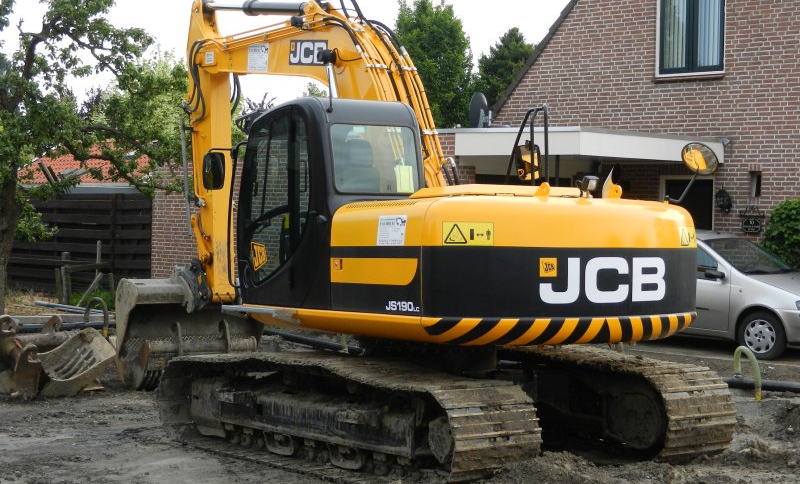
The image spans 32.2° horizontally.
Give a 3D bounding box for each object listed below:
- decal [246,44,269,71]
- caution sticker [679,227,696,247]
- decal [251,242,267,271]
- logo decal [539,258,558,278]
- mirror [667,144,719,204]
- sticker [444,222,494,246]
[{"bbox_3d":[-1.536,-1.984,14.975,0.010,0.297,0.425,1,-1,-35],"label":"decal"},{"bbox_3d":[2.448,-0.044,11.744,0.020,0.180,0.360,0,-1,30],"label":"caution sticker"},{"bbox_3d":[-1.312,0.135,12.898,0.010,0.265,0.310,1,-1,-35],"label":"decal"},{"bbox_3d":[1.149,0.200,10.725,0.153,0.143,0.010,1,-1,-23],"label":"logo decal"},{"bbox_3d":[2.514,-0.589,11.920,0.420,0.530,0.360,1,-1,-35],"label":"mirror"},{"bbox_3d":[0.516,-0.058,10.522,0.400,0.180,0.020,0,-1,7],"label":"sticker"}]

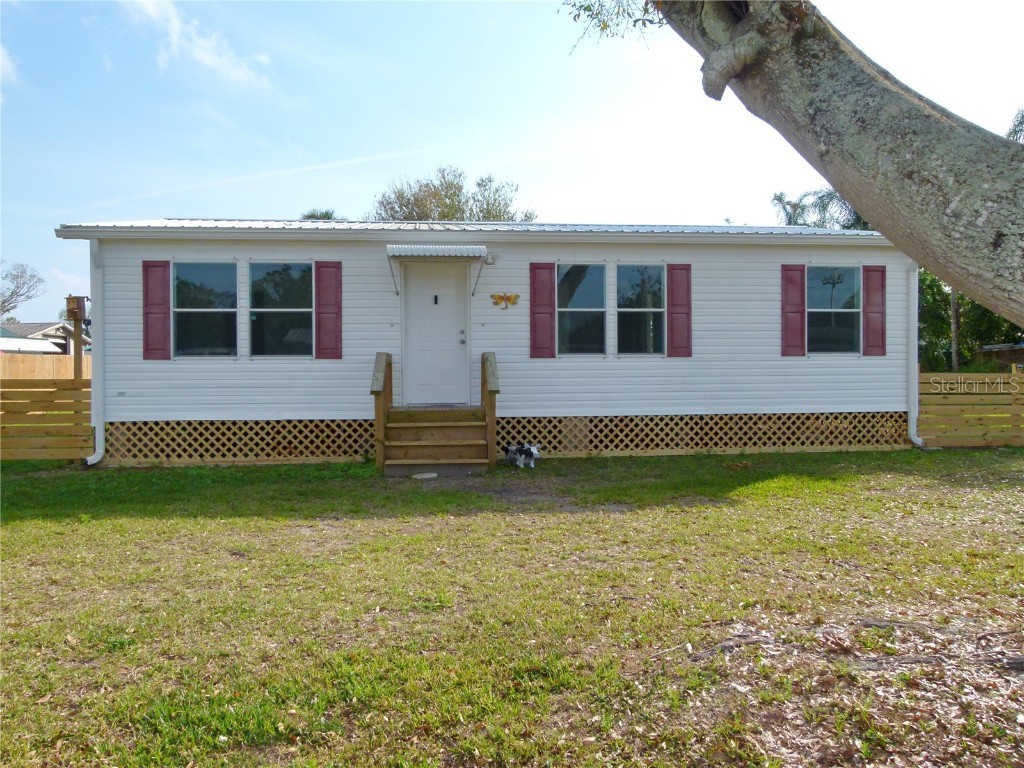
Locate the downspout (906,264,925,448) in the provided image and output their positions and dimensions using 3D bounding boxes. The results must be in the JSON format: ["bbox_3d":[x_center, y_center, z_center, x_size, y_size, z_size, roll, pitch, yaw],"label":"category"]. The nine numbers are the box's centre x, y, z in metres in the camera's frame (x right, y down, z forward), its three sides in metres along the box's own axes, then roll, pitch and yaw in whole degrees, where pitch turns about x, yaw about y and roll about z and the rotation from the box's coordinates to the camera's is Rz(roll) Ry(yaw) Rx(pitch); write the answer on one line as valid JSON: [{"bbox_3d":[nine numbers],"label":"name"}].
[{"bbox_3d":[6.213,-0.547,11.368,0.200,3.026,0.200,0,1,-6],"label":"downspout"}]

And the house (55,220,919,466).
[{"bbox_3d":[-0.162,-1.093,14.711,12.954,4.266,8.250,0,1,-6],"label":"house"}]

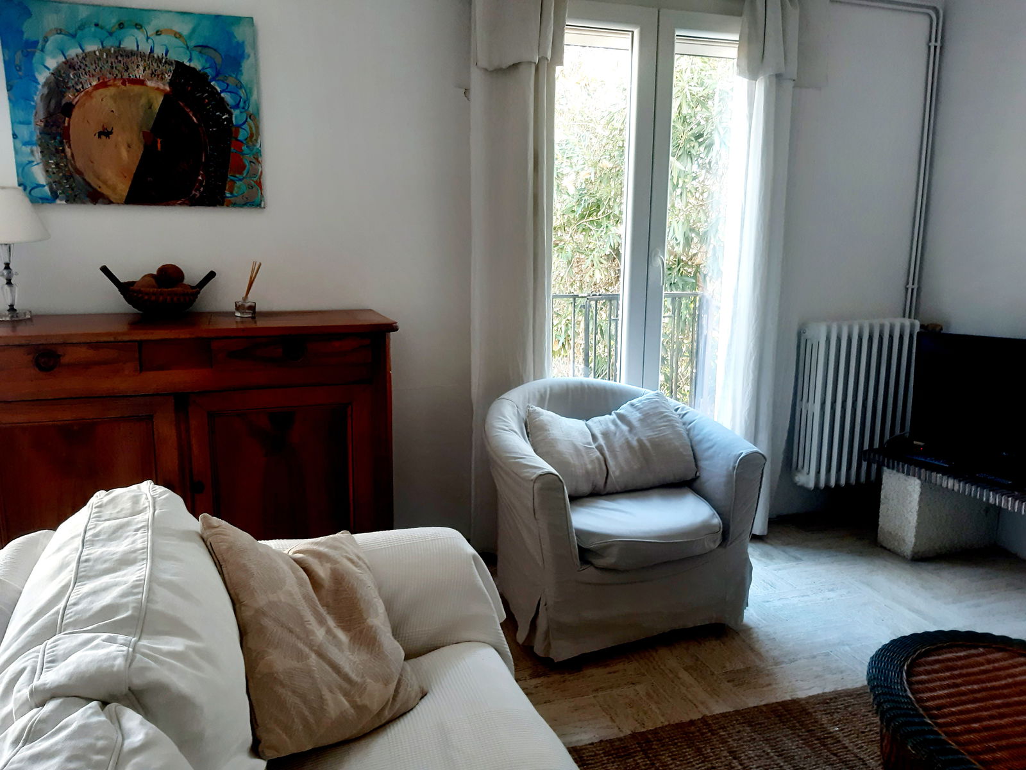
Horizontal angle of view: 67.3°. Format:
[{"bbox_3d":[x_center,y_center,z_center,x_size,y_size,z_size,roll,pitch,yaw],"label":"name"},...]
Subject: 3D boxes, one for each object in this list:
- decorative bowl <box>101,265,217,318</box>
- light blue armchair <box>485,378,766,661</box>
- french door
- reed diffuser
[{"bbox_3d":[-1.137,-0.304,2.519,0.350,0.172,0.240,-3,11,-18],"label":"decorative bowl"},{"bbox_3d":[0.331,0.405,2.778,0.800,0.780,0.720,-3,11,-18],"label":"light blue armchair"},{"bbox_3d":[0.570,-0.435,3.365,1.080,2.220,0.090,-3,11,-18],"label":"french door"},{"bbox_3d":[-0.888,-0.324,2.577,0.078,0.192,0.068,-3,11,-18],"label":"reed diffuser"}]

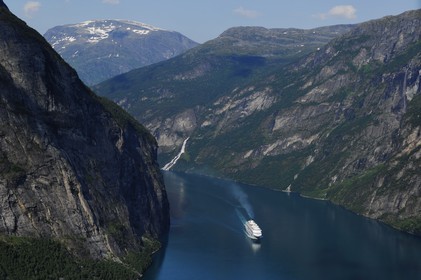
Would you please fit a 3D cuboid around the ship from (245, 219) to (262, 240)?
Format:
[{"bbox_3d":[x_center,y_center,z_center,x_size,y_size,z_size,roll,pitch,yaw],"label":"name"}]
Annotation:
[{"bbox_3d":[158.840,326.110,2882.470,31.000,36.000,216.000,0,5,-5],"label":"ship"}]

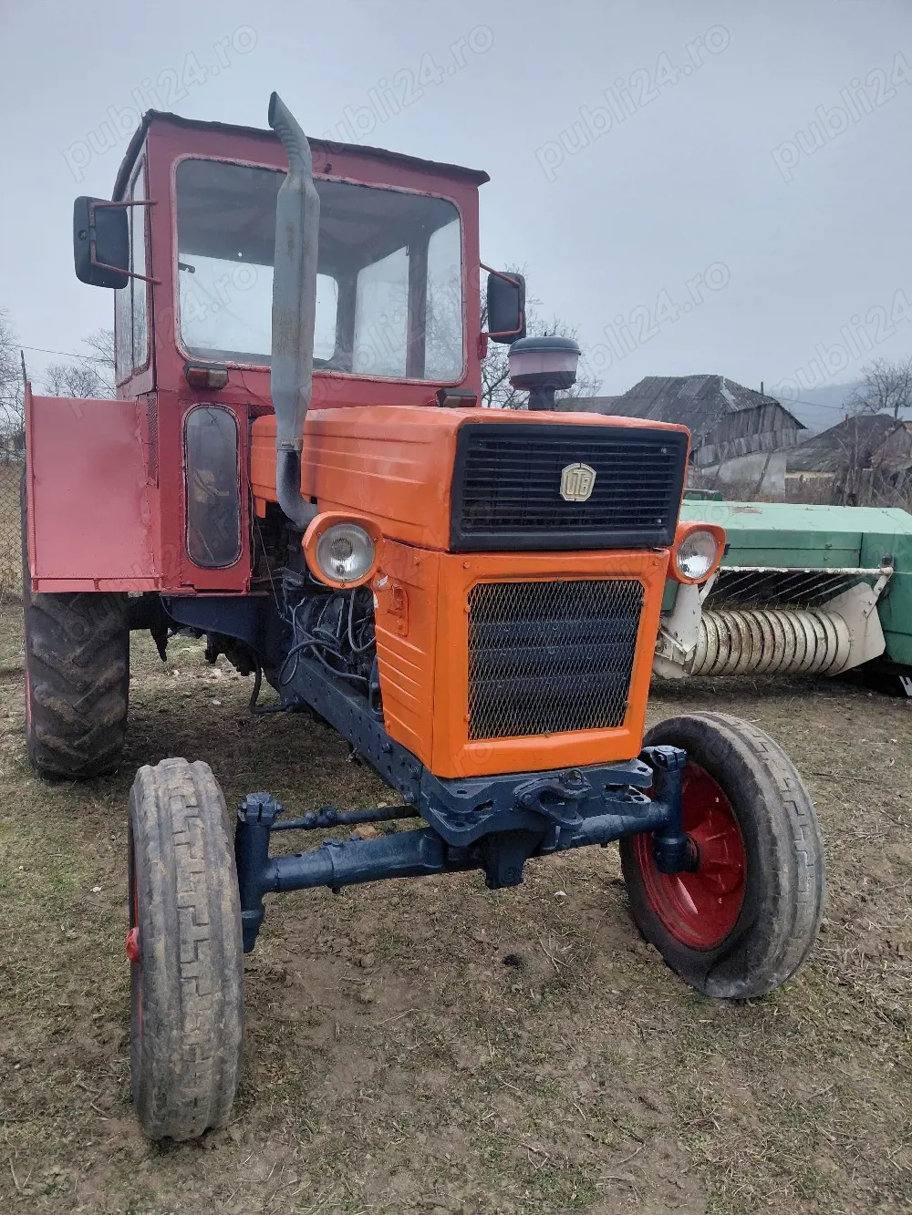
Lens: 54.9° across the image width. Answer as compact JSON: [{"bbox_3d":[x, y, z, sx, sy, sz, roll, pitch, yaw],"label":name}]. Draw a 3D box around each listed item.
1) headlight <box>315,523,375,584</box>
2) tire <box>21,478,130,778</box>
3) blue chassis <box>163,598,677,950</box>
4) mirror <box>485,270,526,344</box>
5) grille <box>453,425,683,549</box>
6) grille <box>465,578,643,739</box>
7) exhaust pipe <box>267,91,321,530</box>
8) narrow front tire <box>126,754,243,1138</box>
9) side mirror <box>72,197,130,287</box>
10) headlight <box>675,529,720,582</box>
[{"bbox_3d":[-0.234,-0.111,1.811,0.123,0.123,0.075,-2,9,-23],"label":"headlight"},{"bbox_3d":[-1.773,0.020,4.126,0.390,1.560,1.560,-2,9,-23],"label":"tire"},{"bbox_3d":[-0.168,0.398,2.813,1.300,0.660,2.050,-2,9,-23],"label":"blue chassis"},{"bbox_3d":[0.213,-1.297,3.786,0.168,0.305,0.065,-2,9,-23],"label":"mirror"},{"bbox_3d":[0.249,-0.256,1.919,0.570,0.268,0.050,-2,11,-25],"label":"grille"},{"bbox_3d":[0.223,0.112,2.004,0.450,0.370,0.030,-2,11,-25],"label":"grille"},{"bbox_3d":[-0.451,-0.812,2.494,0.155,1.190,0.135,-2,11,-25],"label":"exhaust pipe"},{"bbox_3d":[-0.635,0.755,2.013,0.180,0.810,0.810,-2,9,-23],"label":"narrow front tire"},{"bbox_3d":[-1.273,-1.310,3.151,0.175,0.310,0.065,-2,9,-23],"label":"side mirror"},{"bbox_3d":[0.606,-0.146,2.269,0.140,0.140,0.080,-2,11,-25],"label":"headlight"}]

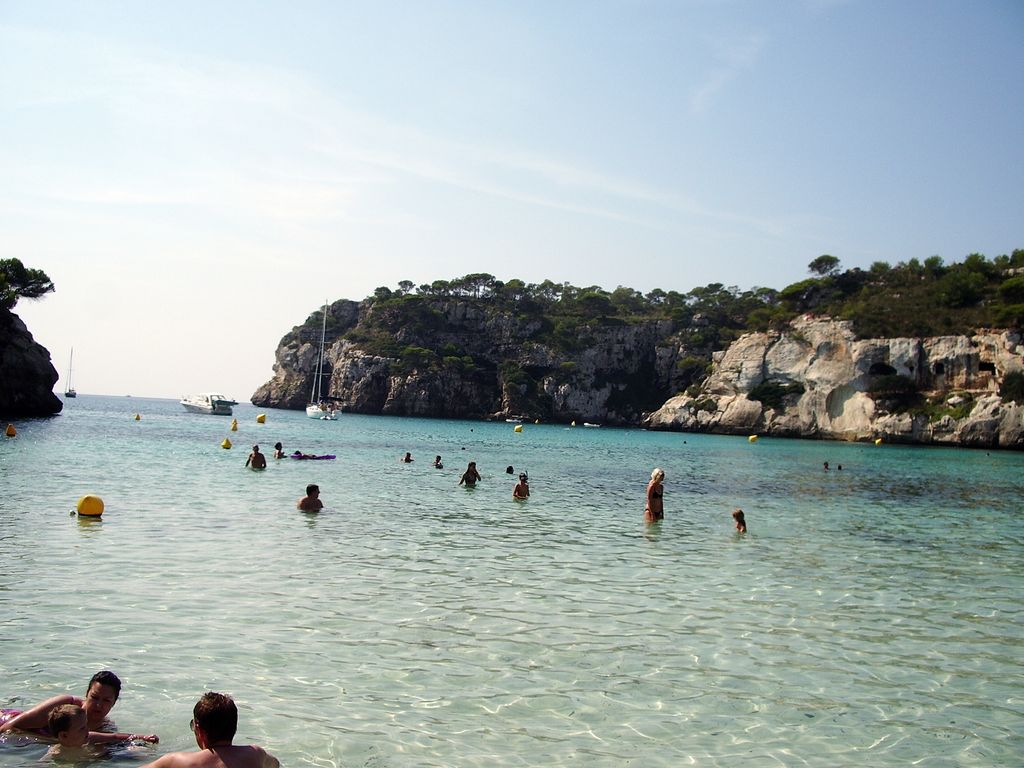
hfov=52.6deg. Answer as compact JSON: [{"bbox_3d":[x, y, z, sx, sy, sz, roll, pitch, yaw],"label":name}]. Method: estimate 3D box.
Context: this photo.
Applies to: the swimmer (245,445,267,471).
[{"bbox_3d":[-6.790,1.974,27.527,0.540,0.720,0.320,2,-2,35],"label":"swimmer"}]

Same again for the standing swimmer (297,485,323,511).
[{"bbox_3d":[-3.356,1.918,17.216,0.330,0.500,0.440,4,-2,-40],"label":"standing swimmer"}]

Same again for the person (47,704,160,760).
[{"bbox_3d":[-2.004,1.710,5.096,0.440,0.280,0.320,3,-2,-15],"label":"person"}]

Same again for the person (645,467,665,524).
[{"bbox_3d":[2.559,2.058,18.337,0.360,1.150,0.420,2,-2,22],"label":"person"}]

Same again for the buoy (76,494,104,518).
[{"bbox_3d":[-6.104,1.768,15.035,0.400,0.350,0.400,4,-2,-22],"label":"buoy"}]

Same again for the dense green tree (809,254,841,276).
[{"bbox_3d":[75.454,-28.612,250.000,7.600,5.400,7.000,2,-2,17],"label":"dense green tree"}]

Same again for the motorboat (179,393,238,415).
[{"bbox_3d":[-39.028,2.535,132.616,8.300,2.800,3.000,2,-2,36],"label":"motorboat"}]

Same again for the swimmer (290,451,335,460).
[{"bbox_3d":[-6.539,2.331,34.064,0.620,0.320,1.750,1,-2,40],"label":"swimmer"}]

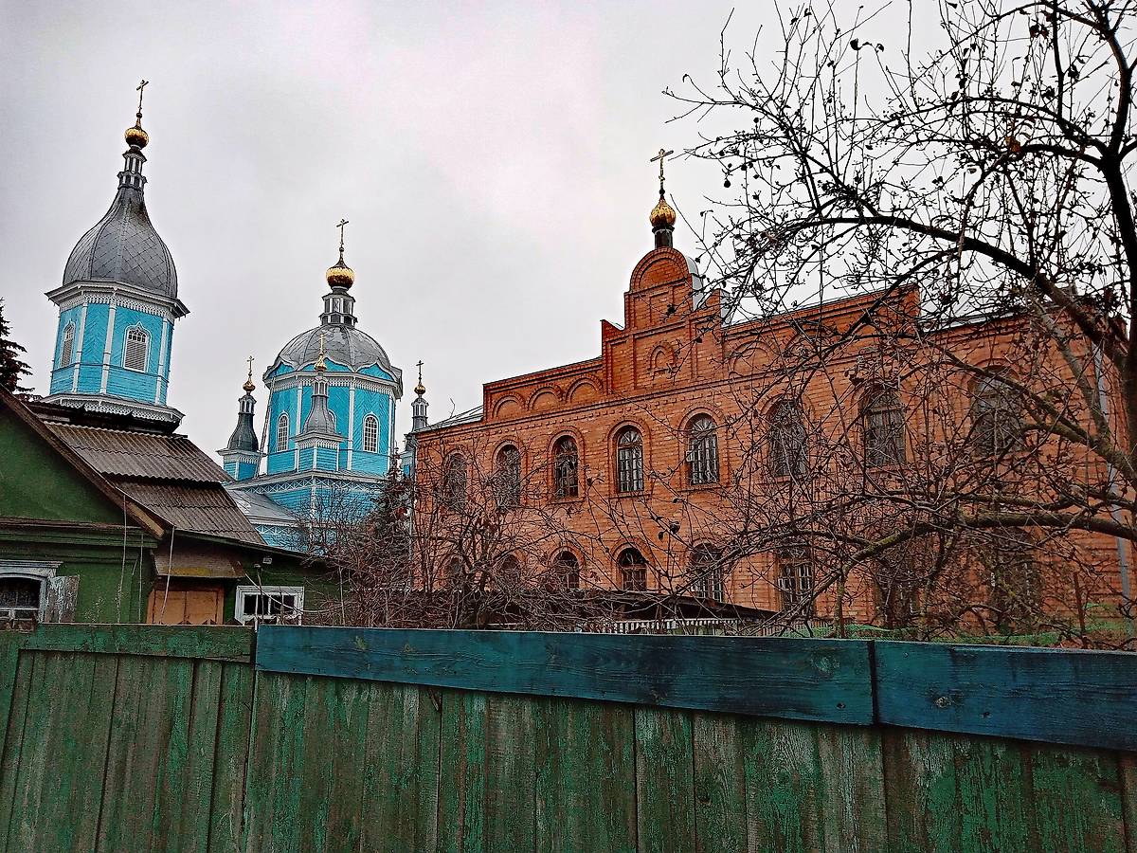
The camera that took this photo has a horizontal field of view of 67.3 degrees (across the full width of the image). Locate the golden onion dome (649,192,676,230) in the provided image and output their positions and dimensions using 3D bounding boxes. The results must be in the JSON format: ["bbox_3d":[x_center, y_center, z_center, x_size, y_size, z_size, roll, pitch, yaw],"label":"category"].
[{"bbox_3d":[2.540,-5.859,23.152,0.705,1.001,0.705,0,-12,0],"label":"golden onion dome"}]

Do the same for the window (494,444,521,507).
[{"bbox_3d":[-1.730,1.419,24.951,0.940,1.735,0.180,-10,-16,39],"label":"window"}]

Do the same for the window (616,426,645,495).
[{"bbox_3d":[1.620,0.838,22.166,0.940,1.735,0.180,-10,-16,39],"label":"window"}]

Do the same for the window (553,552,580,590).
[{"bbox_3d":[-0.076,4.232,22.886,0.940,1.720,0.180,-10,-16,39],"label":"window"}]

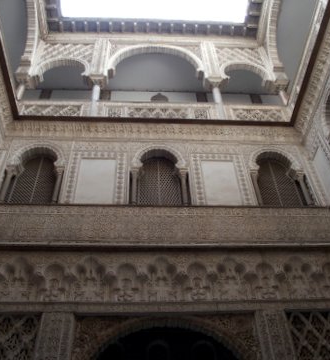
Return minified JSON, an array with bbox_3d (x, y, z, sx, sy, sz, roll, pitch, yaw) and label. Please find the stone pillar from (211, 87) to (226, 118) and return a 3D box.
[{"bbox_3d":[1.180,-1.617,8.382,0.180,1.377,0.180,1,-45,-3],"label":"stone pillar"}]

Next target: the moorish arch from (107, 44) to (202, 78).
[{"bbox_3d":[-0.212,-2.931,9.635,2.238,1.427,0.250,1,-45,-3],"label":"moorish arch"}]

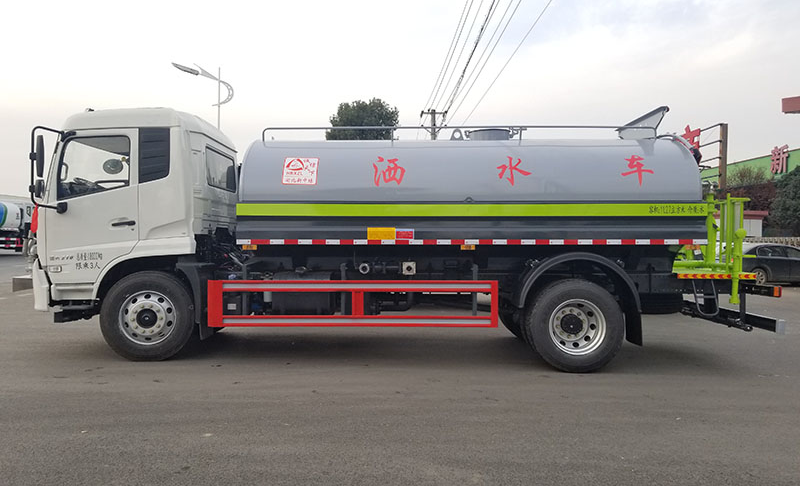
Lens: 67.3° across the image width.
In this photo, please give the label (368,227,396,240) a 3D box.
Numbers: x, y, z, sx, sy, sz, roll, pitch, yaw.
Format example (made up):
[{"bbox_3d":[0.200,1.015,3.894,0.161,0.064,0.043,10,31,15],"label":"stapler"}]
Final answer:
[{"bbox_3d":[-0.195,-0.097,6.475,0.305,0.133,0.010,0,0,1],"label":"label"}]

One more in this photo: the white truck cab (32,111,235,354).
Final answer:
[{"bbox_3d":[-3.250,-0.300,7.780,1.980,2.500,2.420,0,0,1],"label":"white truck cab"}]

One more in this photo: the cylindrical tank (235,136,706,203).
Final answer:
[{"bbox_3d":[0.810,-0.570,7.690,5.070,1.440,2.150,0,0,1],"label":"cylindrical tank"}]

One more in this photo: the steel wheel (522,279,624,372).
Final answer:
[{"bbox_3d":[1.906,0.900,6.560,1.010,1.010,0.300,0,0,1],"label":"steel wheel"}]

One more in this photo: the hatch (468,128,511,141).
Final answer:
[{"bbox_3d":[1.150,-1.355,7.680,0.540,0.170,0.540,0,0,1],"label":"hatch"}]

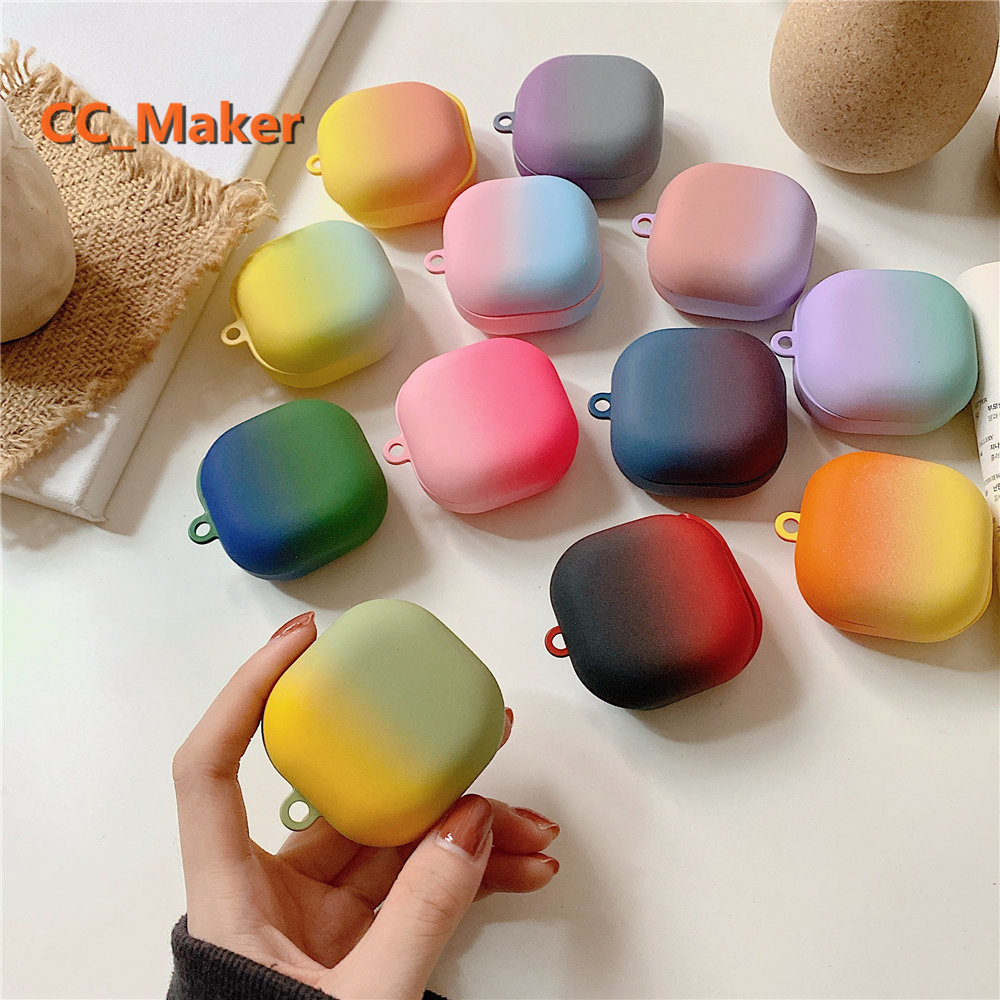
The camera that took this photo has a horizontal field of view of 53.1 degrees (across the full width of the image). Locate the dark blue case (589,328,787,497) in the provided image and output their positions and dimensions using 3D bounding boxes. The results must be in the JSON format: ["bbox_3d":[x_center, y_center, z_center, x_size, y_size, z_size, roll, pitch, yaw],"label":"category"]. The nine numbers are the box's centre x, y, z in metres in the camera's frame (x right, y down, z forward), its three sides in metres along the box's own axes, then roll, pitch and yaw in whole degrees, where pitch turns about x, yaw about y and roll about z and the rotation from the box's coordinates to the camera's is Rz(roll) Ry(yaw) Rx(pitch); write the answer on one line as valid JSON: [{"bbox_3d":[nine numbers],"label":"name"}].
[{"bbox_3d":[0.057,-0.027,0.310,0.061,0.030,0.053,2,67,6],"label":"dark blue case"}]

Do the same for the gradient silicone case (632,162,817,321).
[{"bbox_3d":[0.073,-0.086,0.334,0.061,0.030,0.053,11,68,9],"label":"gradient silicone case"}]

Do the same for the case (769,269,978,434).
[{"bbox_3d":[0.116,-0.046,0.313,0.061,0.030,0.053,2,67,6],"label":"case"}]

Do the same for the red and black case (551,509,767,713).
[{"bbox_3d":[0.040,0.032,0.286,0.061,0.030,0.053,-19,67,-3],"label":"red and black case"}]

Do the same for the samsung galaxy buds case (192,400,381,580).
[{"bbox_3d":[-0.067,-0.002,0.310,0.061,0.030,0.053,-27,67,-7],"label":"samsung galaxy buds case"}]

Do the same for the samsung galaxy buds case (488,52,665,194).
[{"bbox_3d":[0.028,-0.133,0.357,0.061,0.030,0.053,4,67,6],"label":"samsung galaxy buds case"}]

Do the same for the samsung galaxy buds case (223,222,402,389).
[{"bbox_3d":[-0.064,-0.065,0.336,0.061,0.030,0.053,-27,67,-7],"label":"samsung galaxy buds case"}]

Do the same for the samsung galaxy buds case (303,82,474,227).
[{"bbox_3d":[-0.040,-0.123,0.359,0.061,0.030,0.053,-9,67,1],"label":"samsung galaxy buds case"}]

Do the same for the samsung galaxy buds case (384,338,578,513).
[{"bbox_3d":[-0.008,-0.023,0.313,0.061,0.030,0.053,-19,67,-3],"label":"samsung galaxy buds case"}]

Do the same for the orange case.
[{"bbox_3d":[0.109,0.013,0.288,0.061,0.030,0.053,8,68,8],"label":"orange case"}]

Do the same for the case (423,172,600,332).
[{"bbox_3d":[0.005,-0.082,0.338,0.061,0.030,0.053,-7,67,2],"label":"case"}]

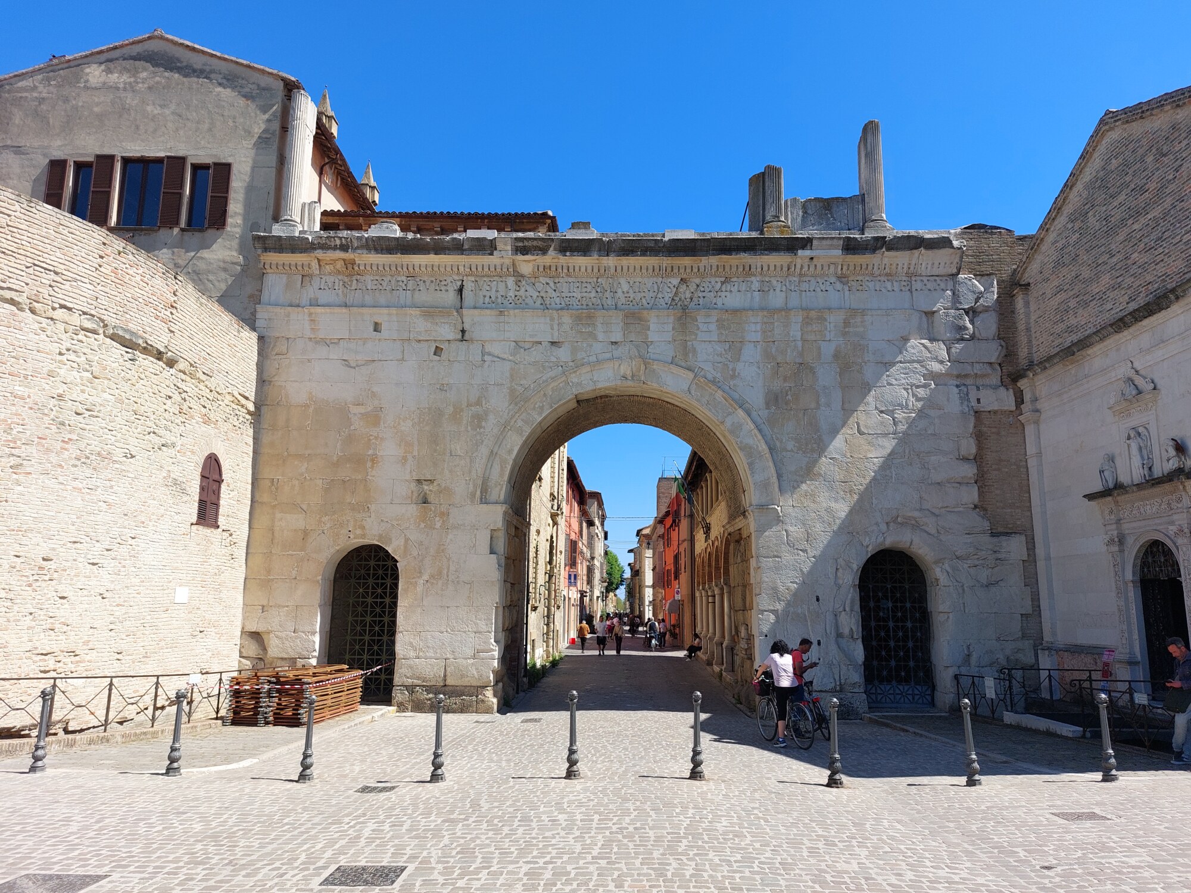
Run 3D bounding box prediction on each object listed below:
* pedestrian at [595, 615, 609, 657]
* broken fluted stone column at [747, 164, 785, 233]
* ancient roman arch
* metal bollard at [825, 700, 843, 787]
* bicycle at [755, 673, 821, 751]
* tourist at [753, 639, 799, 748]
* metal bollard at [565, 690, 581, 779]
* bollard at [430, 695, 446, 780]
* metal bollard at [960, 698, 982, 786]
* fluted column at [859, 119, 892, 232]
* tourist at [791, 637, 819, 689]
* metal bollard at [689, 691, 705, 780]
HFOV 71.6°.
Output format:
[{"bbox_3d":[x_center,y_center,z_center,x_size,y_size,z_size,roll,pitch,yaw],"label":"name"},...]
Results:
[{"bbox_3d":[0.300,8.439,36.967,0.550,1.730,0.380,0,-11,2],"label":"pedestrian"},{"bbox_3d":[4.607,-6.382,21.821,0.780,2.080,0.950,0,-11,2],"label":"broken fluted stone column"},{"bbox_3d":[0.962,0.723,22.268,18.900,12.000,4.800,0,-11,2],"label":"ancient roman arch"},{"bbox_3d":[2.878,3.579,9.998,0.190,1.015,0.190,0,-11,2],"label":"metal bollard"},{"bbox_3d":[2.972,4.148,13.021,0.600,1.080,1.750,-1,-10,-17],"label":"bicycle"},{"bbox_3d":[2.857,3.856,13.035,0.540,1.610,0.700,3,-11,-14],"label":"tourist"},{"bbox_3d":[-0.268,3.531,10.148,0.190,1.015,0.190,0,-11,2],"label":"metal bollard"},{"bbox_3d":[-1.895,3.536,10.048,0.190,1.015,0.190,0,-11,2],"label":"bollard"},{"bbox_3d":[4.540,3.580,10.021,0.180,1.000,0.180,1,-11,0],"label":"metal bollard"},{"bbox_3d":[5.986,-5.719,17.901,0.700,2.662,0.720,0,-11,2],"label":"fluted column"},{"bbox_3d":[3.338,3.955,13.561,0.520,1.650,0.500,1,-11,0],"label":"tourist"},{"bbox_3d":[1.196,3.401,9.744,0.180,1.000,0.180,1,-11,0],"label":"metal bollard"}]

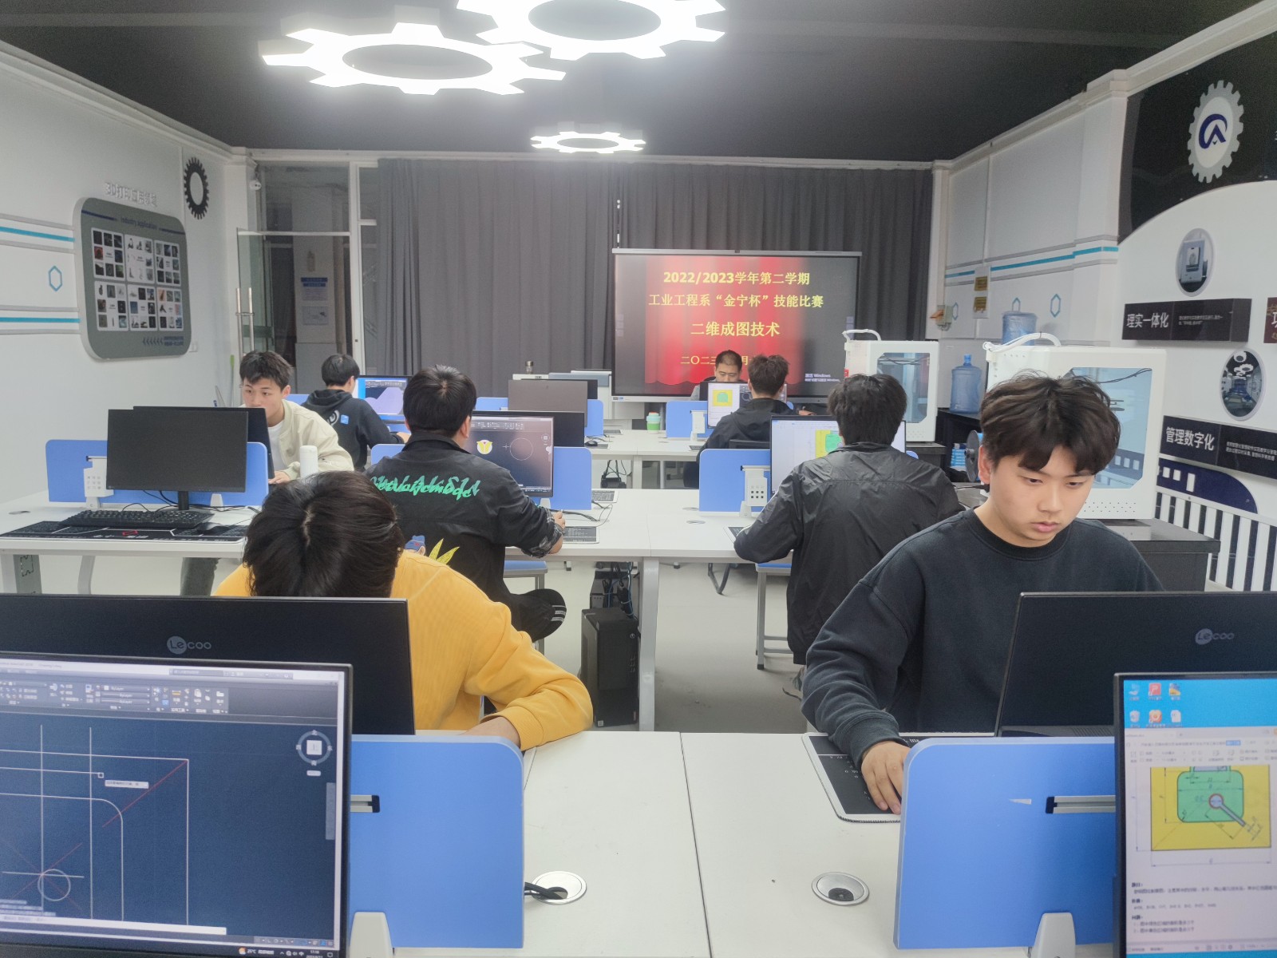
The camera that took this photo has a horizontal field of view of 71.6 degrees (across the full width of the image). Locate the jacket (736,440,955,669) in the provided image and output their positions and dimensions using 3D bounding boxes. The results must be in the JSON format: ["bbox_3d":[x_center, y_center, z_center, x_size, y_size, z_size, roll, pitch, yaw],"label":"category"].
[{"bbox_3d":[0.655,0.198,2.710,0.680,0.660,0.500,0,9,-1],"label":"jacket"}]

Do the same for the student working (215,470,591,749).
[{"bbox_3d":[-0.447,0.574,1.631,0.700,1.250,0.760,0,9,-1],"label":"student working"}]

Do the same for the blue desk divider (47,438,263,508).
[{"bbox_3d":[-1.784,-0.022,3.291,0.820,0.245,0.030,1,9,-1],"label":"blue desk divider"}]

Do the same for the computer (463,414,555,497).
[{"bbox_3d":[-0.582,-0.048,3.340,0.540,0.410,0.180,1,10,2],"label":"computer"}]

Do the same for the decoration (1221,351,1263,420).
[{"bbox_3d":[3.409,-0.532,5.026,0.030,0.400,0.380,1,9,-1],"label":"decoration"}]

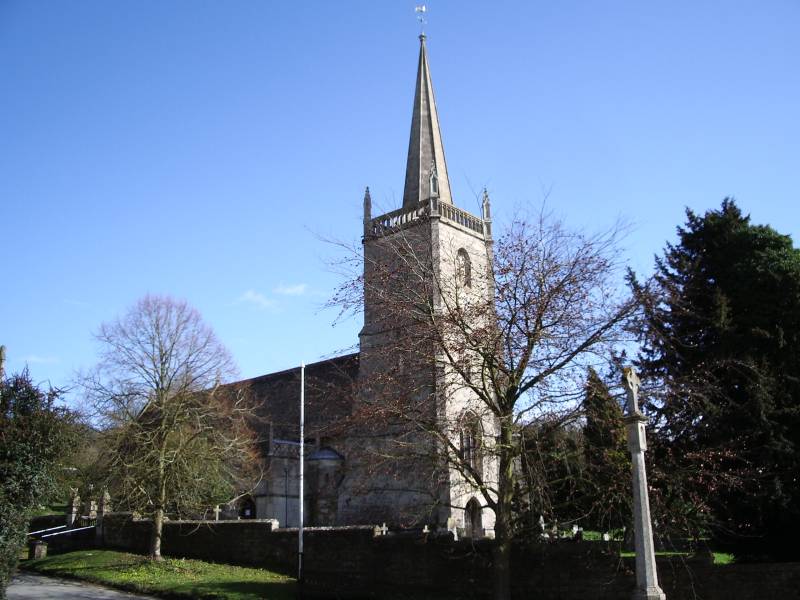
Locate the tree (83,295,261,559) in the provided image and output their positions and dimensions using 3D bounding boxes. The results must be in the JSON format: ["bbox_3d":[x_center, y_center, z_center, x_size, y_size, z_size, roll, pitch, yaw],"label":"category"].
[{"bbox_3d":[-9.006,4.762,31.881,6.900,10.273,6.900,-14,-20,40],"label":"tree"}]

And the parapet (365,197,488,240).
[{"bbox_3d":[1.870,-4.785,57.747,6.460,1.634,6.460,-14,-20,40],"label":"parapet"}]

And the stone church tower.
[{"bbox_3d":[1.898,-2.478,57.103,7.400,37.183,7.400,-14,-20,40],"label":"stone church tower"}]

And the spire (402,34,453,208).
[{"bbox_3d":[1.768,-13.127,60.076,3.700,15.068,3.700,-14,-20,40],"label":"spire"}]

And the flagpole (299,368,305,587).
[{"bbox_3d":[-2.668,4.687,22.310,0.085,6.024,0.085,-14,-20,40],"label":"flagpole"}]

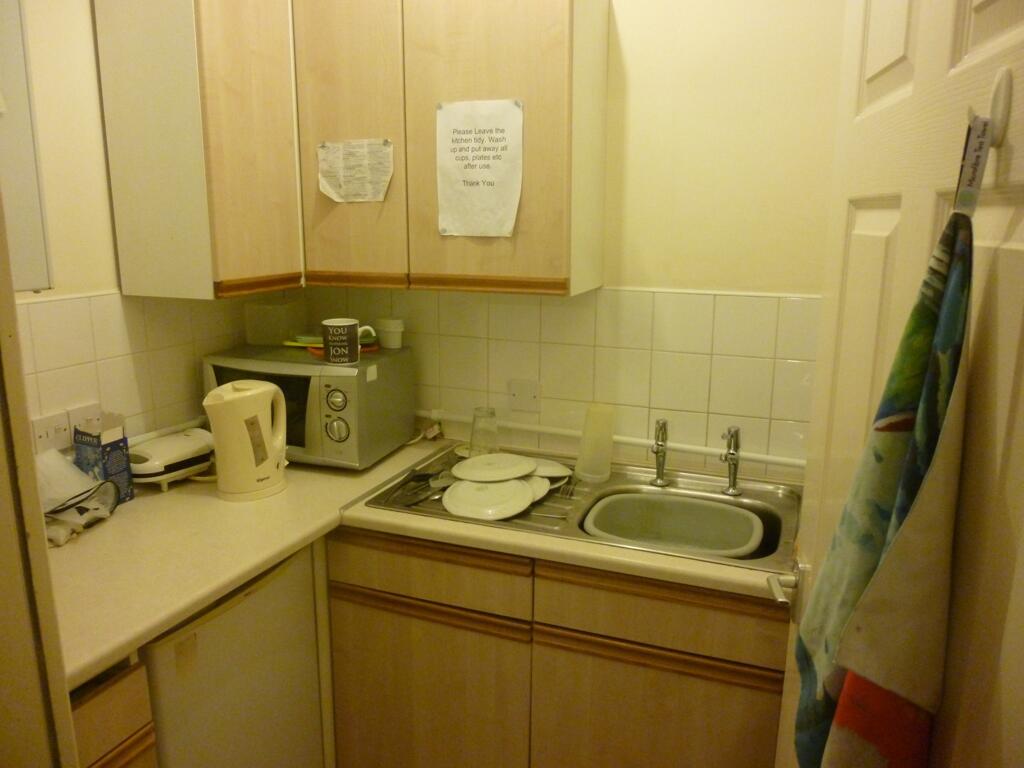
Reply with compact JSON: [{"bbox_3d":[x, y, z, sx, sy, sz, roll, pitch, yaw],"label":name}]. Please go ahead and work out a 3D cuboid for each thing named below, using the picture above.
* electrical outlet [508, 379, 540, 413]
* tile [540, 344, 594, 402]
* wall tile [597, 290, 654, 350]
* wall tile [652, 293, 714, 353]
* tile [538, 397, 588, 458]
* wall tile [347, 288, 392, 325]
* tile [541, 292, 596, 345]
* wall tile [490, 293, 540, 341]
[{"bbox_3d":[0.035,0.035,2.047,0.086,0.086,0.010,5,12,20],"label":"electrical outlet"},{"bbox_3d":[0.147,-0.031,1.995,0.148,0.148,0.010,5,13,20],"label":"tile"},{"bbox_3d":[0.290,-0.166,1.912,0.148,0.148,0.010,5,13,20],"label":"wall tile"},{"bbox_3d":[0.433,-0.154,1.864,0.149,0.149,0.010,5,12,20],"label":"wall tile"},{"bbox_3d":[0.146,0.114,2.018,0.148,0.148,0.010,5,13,20],"label":"tile"},{"bbox_3d":[-0.413,-0.228,2.158,0.148,0.145,0.010,5,13,20],"label":"wall tile"},{"bbox_3d":[0.149,-0.178,1.963,0.148,0.148,0.010,5,13,20],"label":"tile"},{"bbox_3d":[0.009,-0.192,2.019,0.149,0.149,0.010,5,12,20],"label":"wall tile"}]

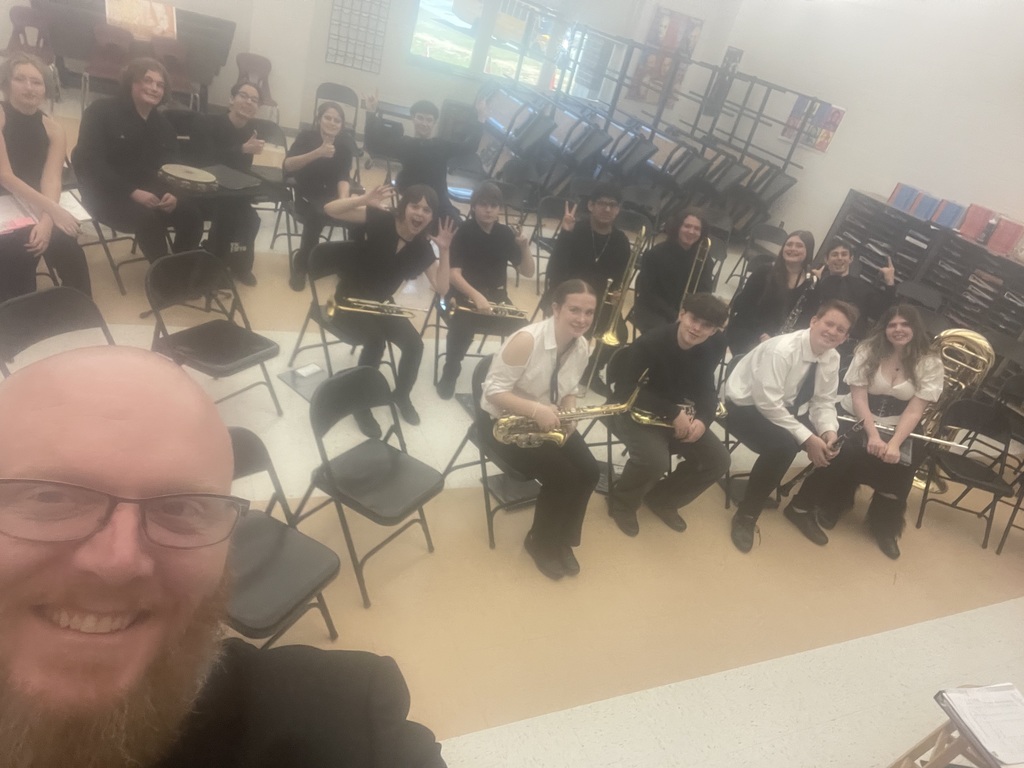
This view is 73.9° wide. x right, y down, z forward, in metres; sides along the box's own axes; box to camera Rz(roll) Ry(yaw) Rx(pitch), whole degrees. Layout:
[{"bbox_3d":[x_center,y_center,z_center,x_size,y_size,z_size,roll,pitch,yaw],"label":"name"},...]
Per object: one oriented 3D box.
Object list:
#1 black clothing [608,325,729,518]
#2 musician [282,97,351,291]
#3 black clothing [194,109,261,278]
[{"bbox_3d":[0.777,0.157,3.351,0.560,0.970,0.680,-8,36,-38],"label":"black clothing"},{"bbox_3d":[-1.373,-1.343,4.821,0.520,1.200,0.750,1,32,-26],"label":"musician"},{"bbox_3d":[-1.913,-1.320,4.621,0.480,0.960,0.620,-14,41,-44],"label":"black clothing"}]

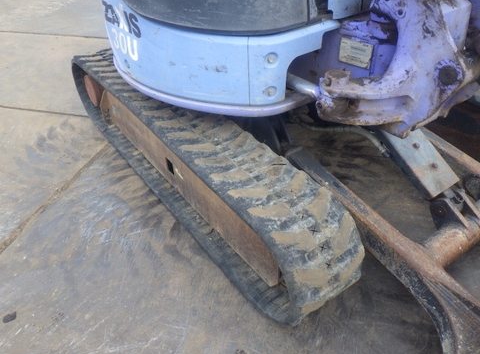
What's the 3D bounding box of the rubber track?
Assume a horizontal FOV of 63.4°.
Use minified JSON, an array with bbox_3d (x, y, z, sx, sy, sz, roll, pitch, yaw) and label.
[{"bbox_3d":[-0.328,-0.149,1.947,0.295,0.509,2.134,-25,43,-27],"label":"rubber track"}]

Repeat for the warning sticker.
[{"bbox_3d":[0.438,-0.469,1.470,0.132,0.092,0.005,29,47,33],"label":"warning sticker"}]

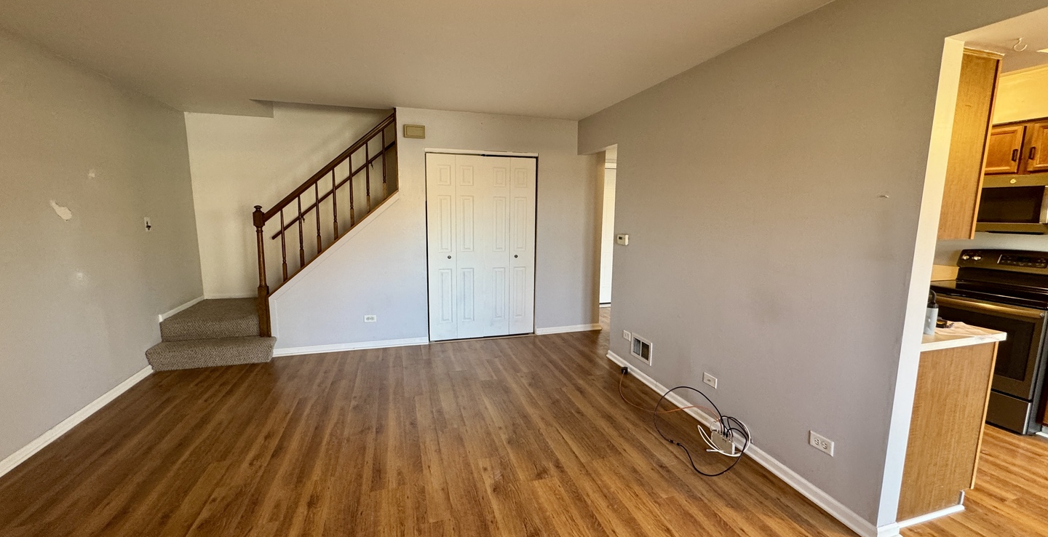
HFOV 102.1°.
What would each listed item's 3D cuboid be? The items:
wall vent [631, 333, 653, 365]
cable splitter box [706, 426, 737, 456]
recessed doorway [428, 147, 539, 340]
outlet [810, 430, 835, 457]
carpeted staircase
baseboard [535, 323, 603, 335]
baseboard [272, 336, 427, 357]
[{"bbox_3d":[1.002,0.699,3.655,0.015,0.195,0.305,-2,8,-17],"label":"wall vent"},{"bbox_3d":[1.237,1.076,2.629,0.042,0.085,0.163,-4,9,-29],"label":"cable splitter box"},{"bbox_3d":[-0.451,-0.222,4.680,1.223,2.050,0.110,-2,8,-17],"label":"recessed doorway"},{"bbox_3d":[1.482,0.874,2.116,0.010,0.075,0.121,-2,8,-17],"label":"outlet"},{"bbox_3d":[-3.008,0.623,4.435,0.975,0.397,1.250,-2,8,-17],"label":"carpeted staircase"},{"bbox_3d":[0.556,0.726,5.086,0.849,0.077,0.020,-2,8,-17],"label":"baseboard"},{"bbox_3d":[-1.747,0.805,4.369,1.485,0.080,0.020,-2,8,-17],"label":"baseboard"}]

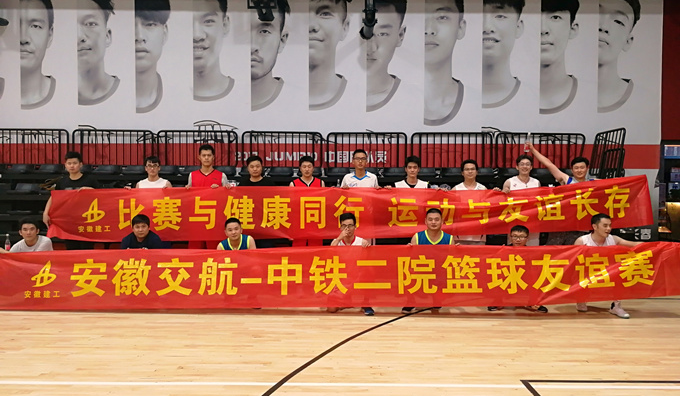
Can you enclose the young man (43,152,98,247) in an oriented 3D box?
[{"bbox_3d":[-3.240,0.328,6.400,0.640,1.778,0.380,0,1,-12],"label":"young man"}]

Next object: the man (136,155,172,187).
[{"bbox_3d":[-2.286,0.349,6.500,0.550,1.740,0.360,0,1,-7],"label":"man"}]

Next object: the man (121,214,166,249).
[{"bbox_3d":[-2.258,0.720,6.079,0.640,1.068,0.740,0,2,0],"label":"man"}]

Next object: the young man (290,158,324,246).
[{"bbox_3d":[-0.384,0.367,6.467,0.580,1.754,0.380,0,2,0],"label":"young man"}]

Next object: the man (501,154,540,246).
[{"bbox_3d":[2.224,0.346,6.500,0.550,1.783,0.370,0,1,6],"label":"man"}]

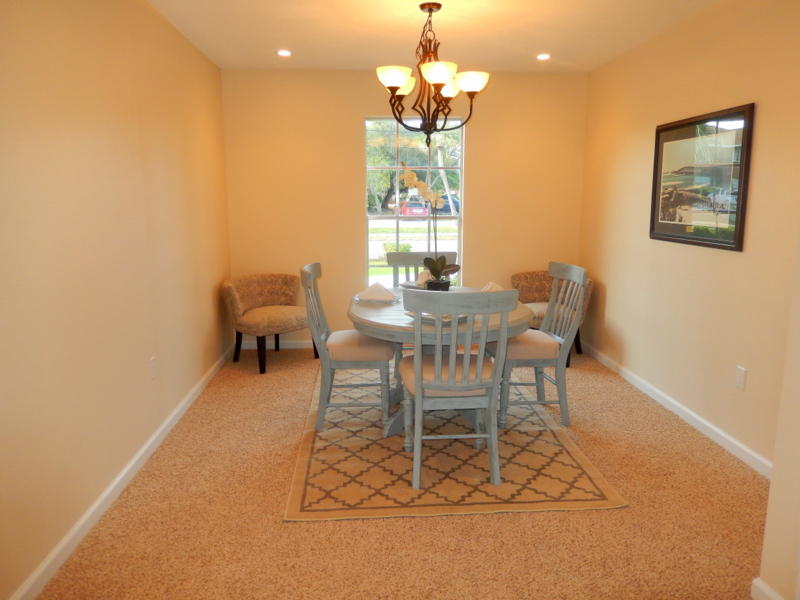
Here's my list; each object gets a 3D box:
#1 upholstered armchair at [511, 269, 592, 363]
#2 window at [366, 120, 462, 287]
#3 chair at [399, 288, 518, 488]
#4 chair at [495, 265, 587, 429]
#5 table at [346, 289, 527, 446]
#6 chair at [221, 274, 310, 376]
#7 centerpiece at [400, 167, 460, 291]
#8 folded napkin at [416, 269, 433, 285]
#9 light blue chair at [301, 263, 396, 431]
[{"bbox_3d":[1.317,0.140,5.059,0.714,0.714,0.616,7,13,34],"label":"upholstered armchair"},{"bbox_3d":[0.128,-0.730,5.252,0.870,1.760,0.100,-1,10,-4],"label":"window"},{"bbox_3d":[0.259,0.396,2.942,0.518,0.969,0.518,-1,10,-4],"label":"chair"},{"bbox_3d":[0.823,0.262,3.678,0.518,0.969,0.518,-1,10,-4],"label":"chair"},{"bbox_3d":[0.247,0.399,3.584,1.134,0.735,1.134,-1,10,-4],"label":"table"},{"bbox_3d":[-1.101,0.169,4.917,0.616,0.714,0.714,9,14,40],"label":"chair"},{"bbox_3d":[0.184,-0.390,3.479,0.350,0.854,0.238,-1,10,-4],"label":"centerpiece"},{"bbox_3d":[0.208,-0.143,3.925,0.182,0.112,0.140,-1,10,-4],"label":"folded napkin"},{"bbox_3d":[-0.312,0.269,3.650,0.518,0.969,0.511,-1,10,-4],"label":"light blue chair"}]

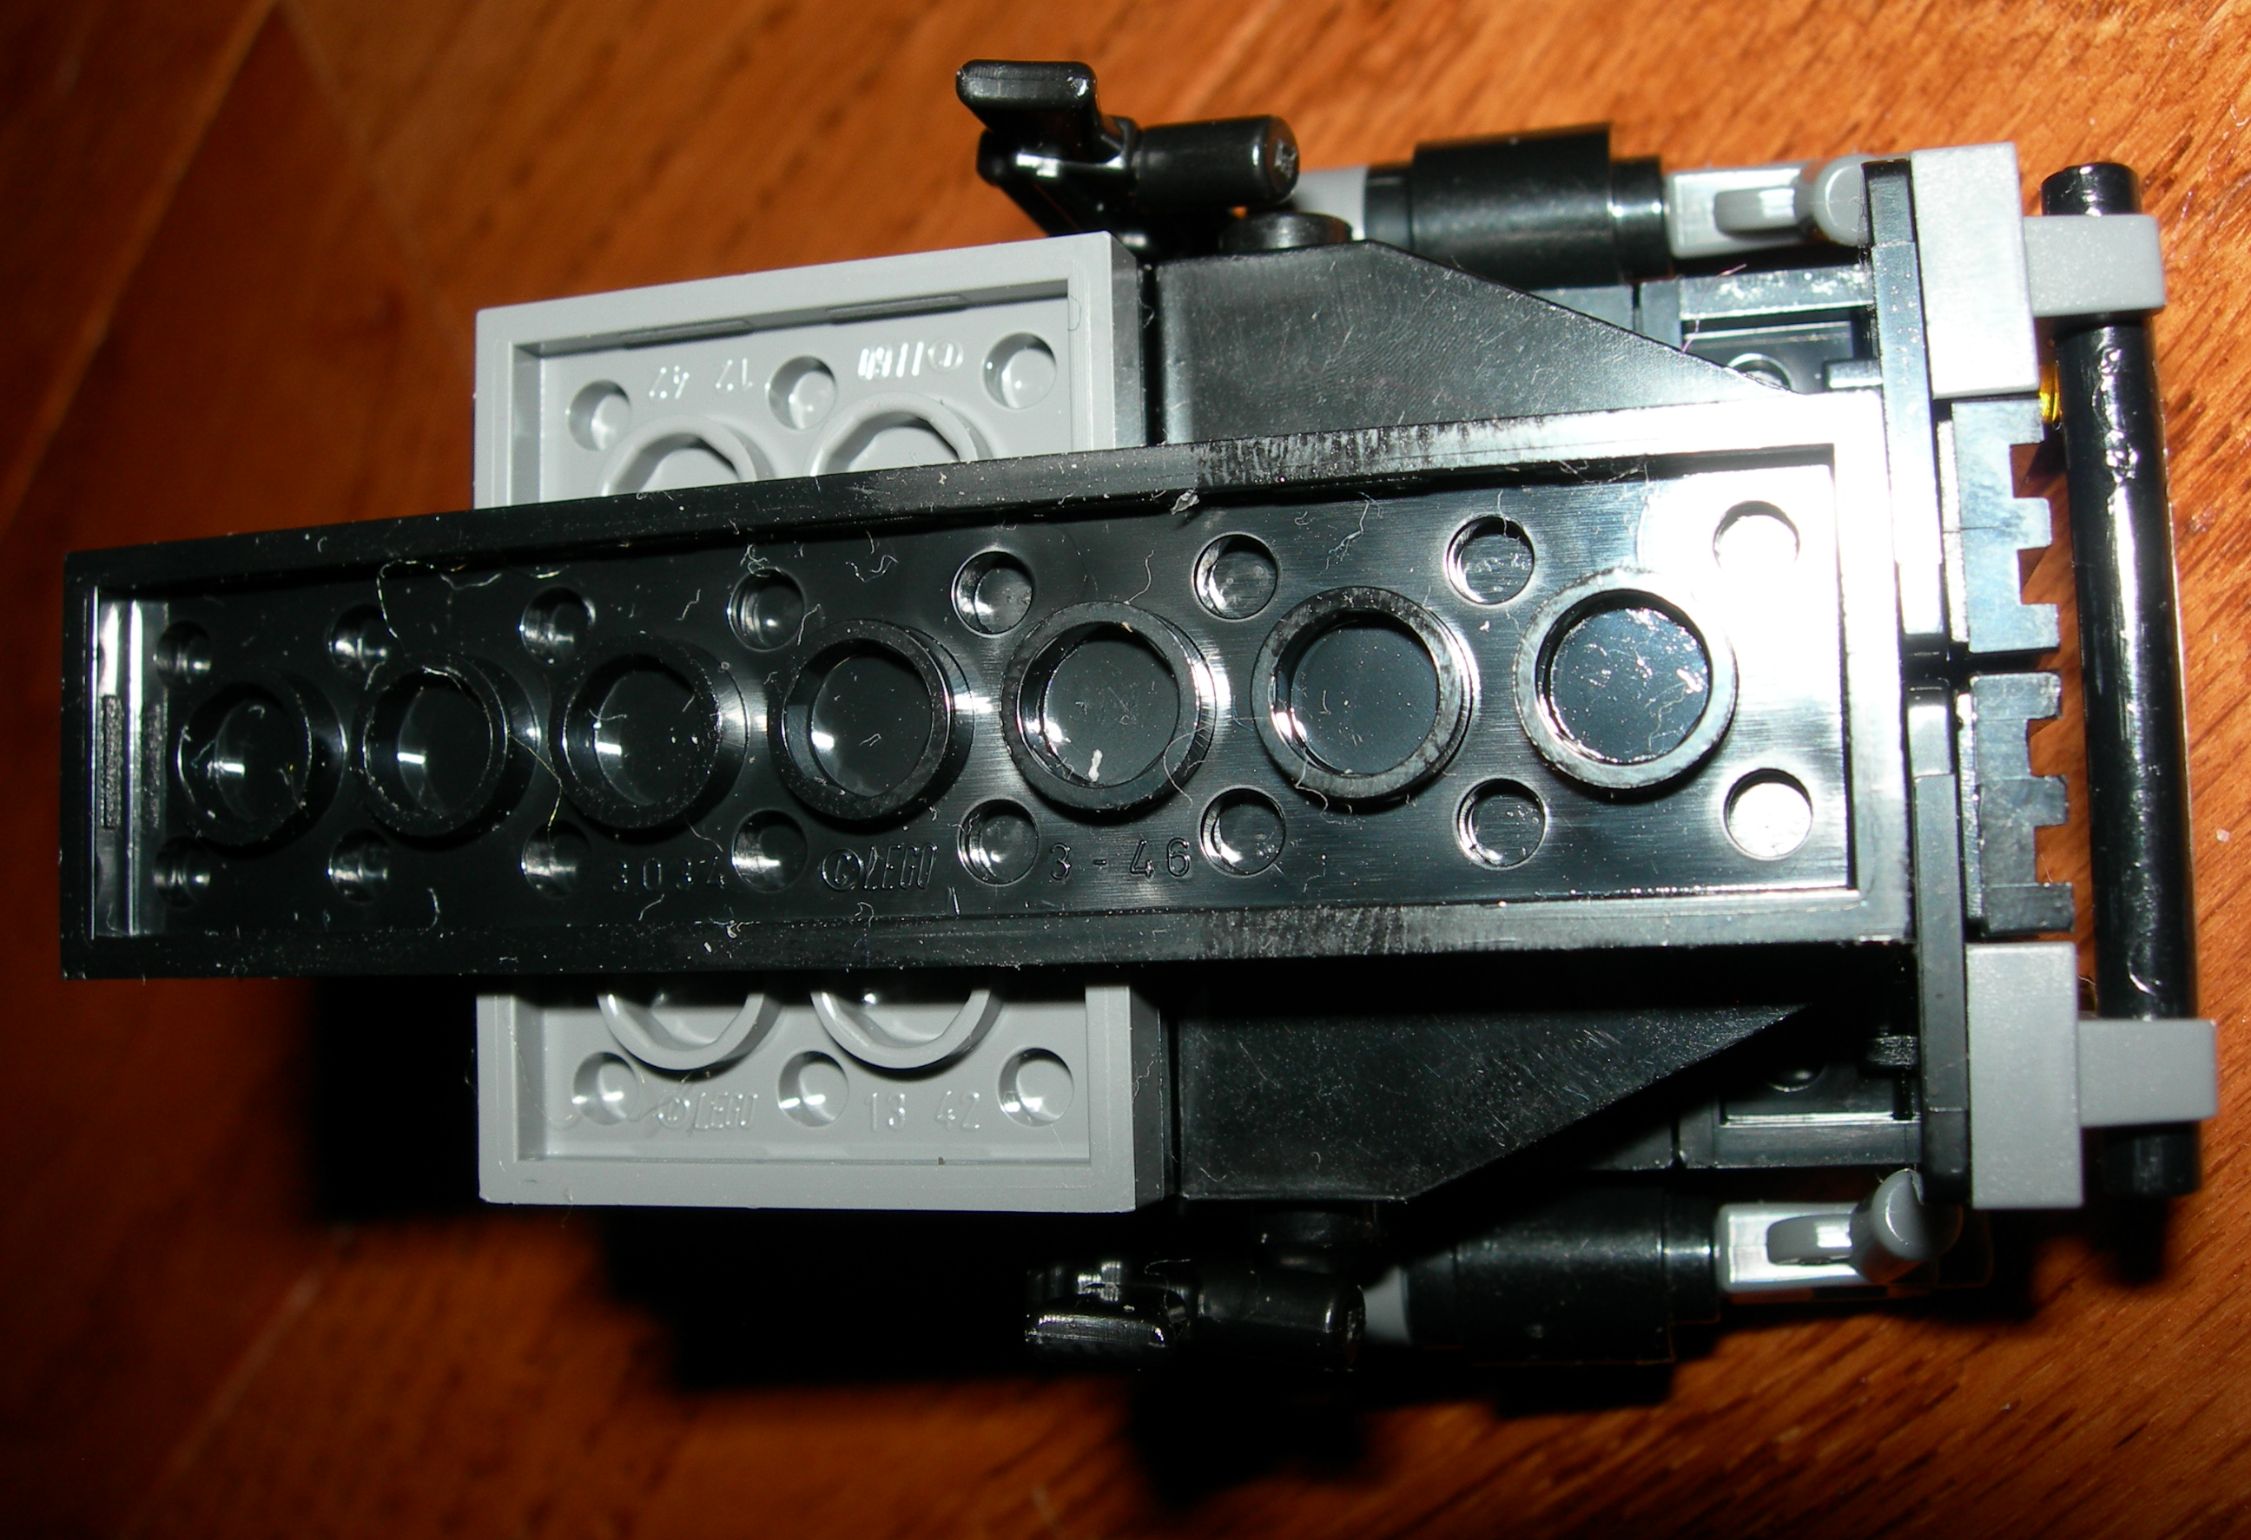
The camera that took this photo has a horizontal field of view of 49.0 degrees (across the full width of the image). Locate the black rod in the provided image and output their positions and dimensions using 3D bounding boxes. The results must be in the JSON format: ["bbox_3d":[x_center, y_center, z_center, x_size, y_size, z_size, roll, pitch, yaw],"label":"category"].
[{"bbox_3d":[0.031,-0.003,0.077,0.003,0.003,0.032,-3,85,18],"label":"black rod"}]

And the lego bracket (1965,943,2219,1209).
[{"bbox_3d":[0.030,0.009,0.077,0.007,0.008,0.008,-2,85,18],"label":"lego bracket"}]

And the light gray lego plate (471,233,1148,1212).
[{"bbox_3d":[-0.011,-0.001,0.085,0.024,0.003,0.032,-3,86,19],"label":"light gray lego plate"}]

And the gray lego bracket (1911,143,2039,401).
[{"bbox_3d":[0.027,-0.015,0.079,0.003,0.008,0.008,-5,85,18],"label":"gray lego bracket"}]

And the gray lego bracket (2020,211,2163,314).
[{"bbox_3d":[0.031,-0.016,0.078,0.004,0.005,0.003,-5,85,18],"label":"gray lego bracket"}]

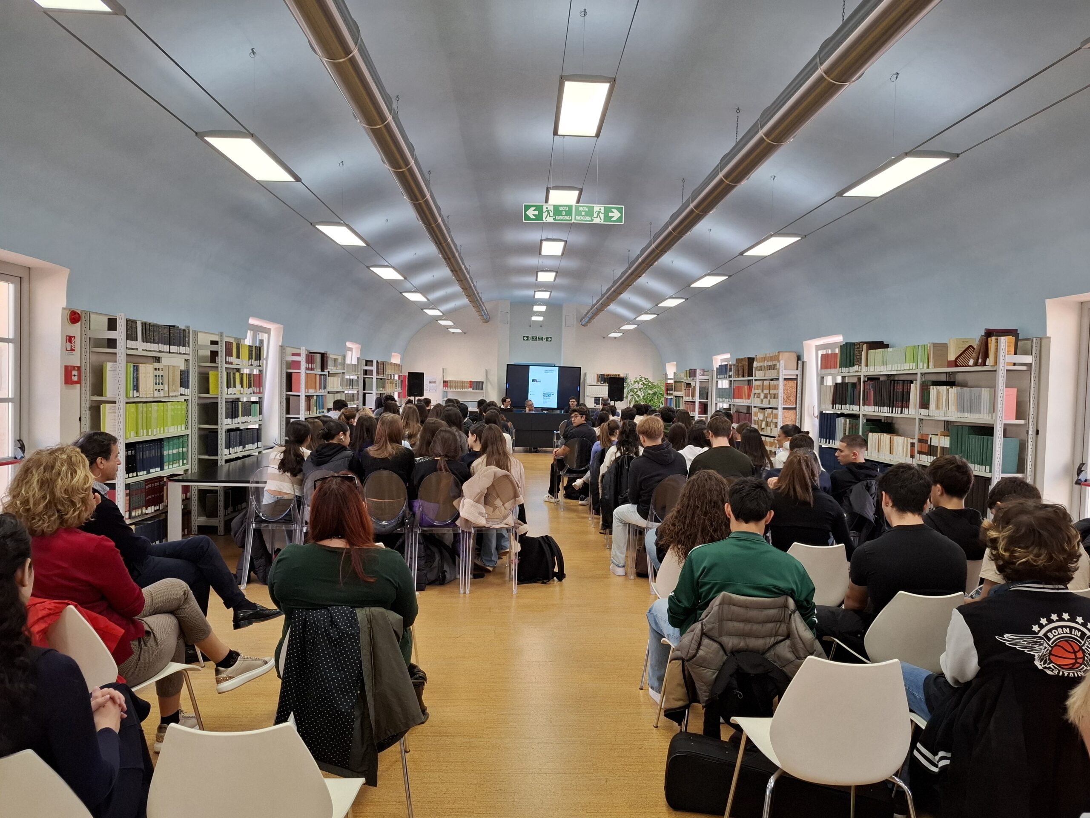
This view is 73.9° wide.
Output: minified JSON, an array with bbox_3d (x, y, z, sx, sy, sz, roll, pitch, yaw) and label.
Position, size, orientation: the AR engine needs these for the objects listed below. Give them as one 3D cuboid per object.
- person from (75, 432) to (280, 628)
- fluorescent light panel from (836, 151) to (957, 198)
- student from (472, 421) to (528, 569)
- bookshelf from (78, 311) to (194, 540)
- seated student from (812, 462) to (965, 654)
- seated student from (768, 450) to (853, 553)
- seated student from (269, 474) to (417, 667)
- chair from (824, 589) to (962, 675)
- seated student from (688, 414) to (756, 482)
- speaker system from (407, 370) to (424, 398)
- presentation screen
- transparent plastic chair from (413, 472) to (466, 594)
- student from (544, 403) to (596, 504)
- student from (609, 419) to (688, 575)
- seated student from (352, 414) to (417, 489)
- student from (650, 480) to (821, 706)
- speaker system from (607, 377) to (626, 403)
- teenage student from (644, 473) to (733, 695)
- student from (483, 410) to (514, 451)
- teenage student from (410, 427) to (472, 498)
[{"bbox_3d":[-1.901,0.755,3.584,0.570,1.280,0.950,3,2,40],"label":"person"},{"bbox_3d":[2.352,-1.569,4.906,0.331,0.045,0.969,1,2,-2],"label":"fluorescent light panel"},{"bbox_3d":[-0.369,0.757,5.996,0.460,1.230,0.880,2,2,0],"label":"student"},{"bbox_3d":[-3.252,0.285,5.830,0.300,1.985,1.130,1,2,-2],"label":"bookshelf"},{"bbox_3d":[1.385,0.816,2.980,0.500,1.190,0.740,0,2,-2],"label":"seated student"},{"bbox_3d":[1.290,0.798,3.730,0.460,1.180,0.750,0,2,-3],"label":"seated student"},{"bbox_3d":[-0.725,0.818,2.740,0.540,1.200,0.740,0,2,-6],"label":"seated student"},{"bbox_3d":[1.433,1.061,2.977,0.530,0.775,0.520,1,2,-2],"label":"chair"},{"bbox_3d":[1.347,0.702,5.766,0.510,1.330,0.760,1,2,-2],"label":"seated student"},{"bbox_3d":[-3.206,-0.599,18.000,0.390,0.600,0.360,1,2,-2],"label":"speaker system"},{"bbox_3d":[-0.027,-0.577,19.250,1.970,1.150,0.100,1,2,-2],"label":"presentation screen"},{"bbox_3d":[-0.770,0.889,5.487,0.390,0.890,0.520,1,2,-2],"label":"transparent plastic chair"},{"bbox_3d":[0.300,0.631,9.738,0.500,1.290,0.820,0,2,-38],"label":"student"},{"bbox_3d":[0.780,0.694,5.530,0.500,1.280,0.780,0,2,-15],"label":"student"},{"bbox_3d":[-1.195,0.686,5.630,0.460,1.290,0.760,0,2,-1],"label":"seated student"},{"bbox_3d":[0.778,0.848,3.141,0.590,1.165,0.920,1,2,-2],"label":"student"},{"bbox_3d":[1.767,-0.487,18.000,0.390,0.600,0.360,1,2,-2],"label":"speaker system"},{"bbox_3d":[0.774,0.880,4.035,0.500,1.140,0.850,1,2,-12],"label":"teenage student"},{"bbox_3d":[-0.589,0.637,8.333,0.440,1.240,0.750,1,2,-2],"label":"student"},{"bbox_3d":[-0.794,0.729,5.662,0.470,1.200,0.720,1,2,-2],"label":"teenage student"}]

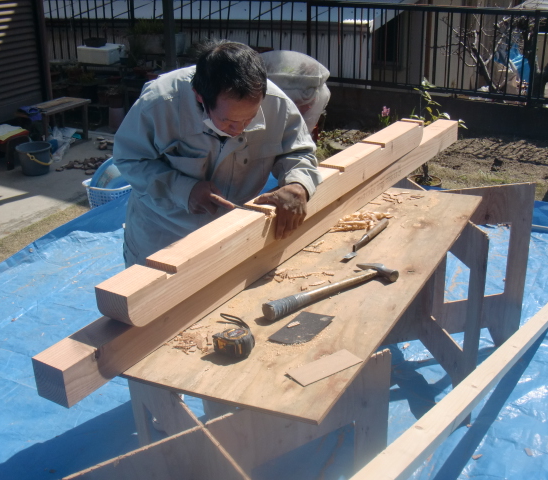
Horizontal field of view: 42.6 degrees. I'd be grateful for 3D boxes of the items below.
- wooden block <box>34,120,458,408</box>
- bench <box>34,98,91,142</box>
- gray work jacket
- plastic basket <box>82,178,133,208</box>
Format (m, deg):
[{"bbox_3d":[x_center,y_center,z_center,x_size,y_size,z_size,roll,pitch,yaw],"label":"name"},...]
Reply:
[{"bbox_3d":[0.179,-0.110,2.362,0.090,0.090,2.381,13,27,30],"label":"wooden block"},{"bbox_3d":[-1.908,-1.007,6.184,0.310,0.370,0.600,10,26,26],"label":"bench"},{"bbox_3d":[-0.176,-0.230,2.110,0.560,0.570,0.420,-14,44,-27],"label":"gray work jacket"},{"bbox_3d":[-1.065,-0.272,4.600,0.420,0.210,0.390,-1,23,1],"label":"plastic basket"}]

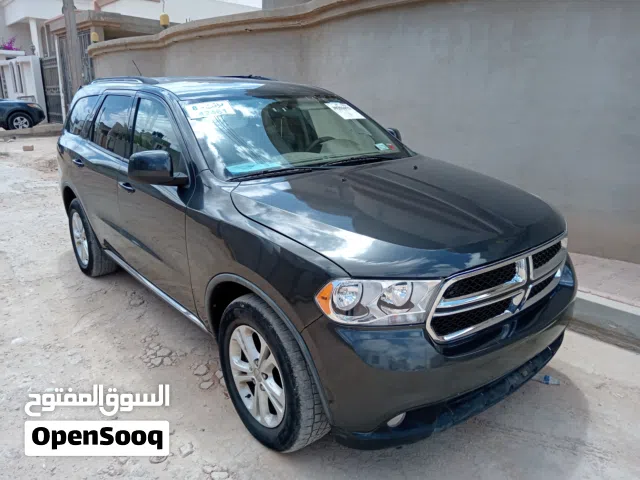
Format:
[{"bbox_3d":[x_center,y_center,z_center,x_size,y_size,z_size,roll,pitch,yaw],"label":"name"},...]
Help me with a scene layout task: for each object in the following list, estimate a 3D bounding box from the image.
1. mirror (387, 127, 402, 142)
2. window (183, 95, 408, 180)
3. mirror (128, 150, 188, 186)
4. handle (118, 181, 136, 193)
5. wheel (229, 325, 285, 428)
[{"bbox_3d":[0.601,-0.777,3.944,0.250,0.210,0.190,-14,22,-37],"label":"mirror"},{"bbox_3d":[-0.136,-0.724,3.261,1.460,0.160,0.800,-13,53,-37],"label":"window"},{"bbox_3d":[-0.875,-0.389,2.697,0.270,0.190,0.190,-13,21,-37],"label":"mirror"},{"bbox_3d":[-1.274,-0.347,3.301,0.055,0.048,0.250,-14,22,-37],"label":"handle"},{"bbox_3d":[-0.238,0.651,2.502,0.200,0.510,0.510,-14,22,-37],"label":"wheel"}]

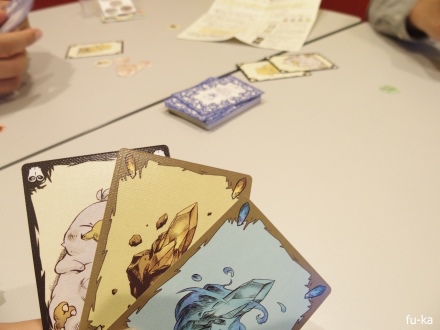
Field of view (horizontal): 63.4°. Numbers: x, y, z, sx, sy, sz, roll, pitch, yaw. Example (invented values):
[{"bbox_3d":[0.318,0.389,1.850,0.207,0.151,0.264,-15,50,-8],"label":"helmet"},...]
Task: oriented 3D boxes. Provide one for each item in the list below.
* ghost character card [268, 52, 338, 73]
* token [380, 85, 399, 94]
[{"bbox_3d":[0.119,-0.151,0.522,0.088,0.001,0.063,-9,38,-11],"label":"ghost character card"},{"bbox_3d":[0.213,-0.096,0.447,0.023,0.002,0.023,0,37,0],"label":"token"}]

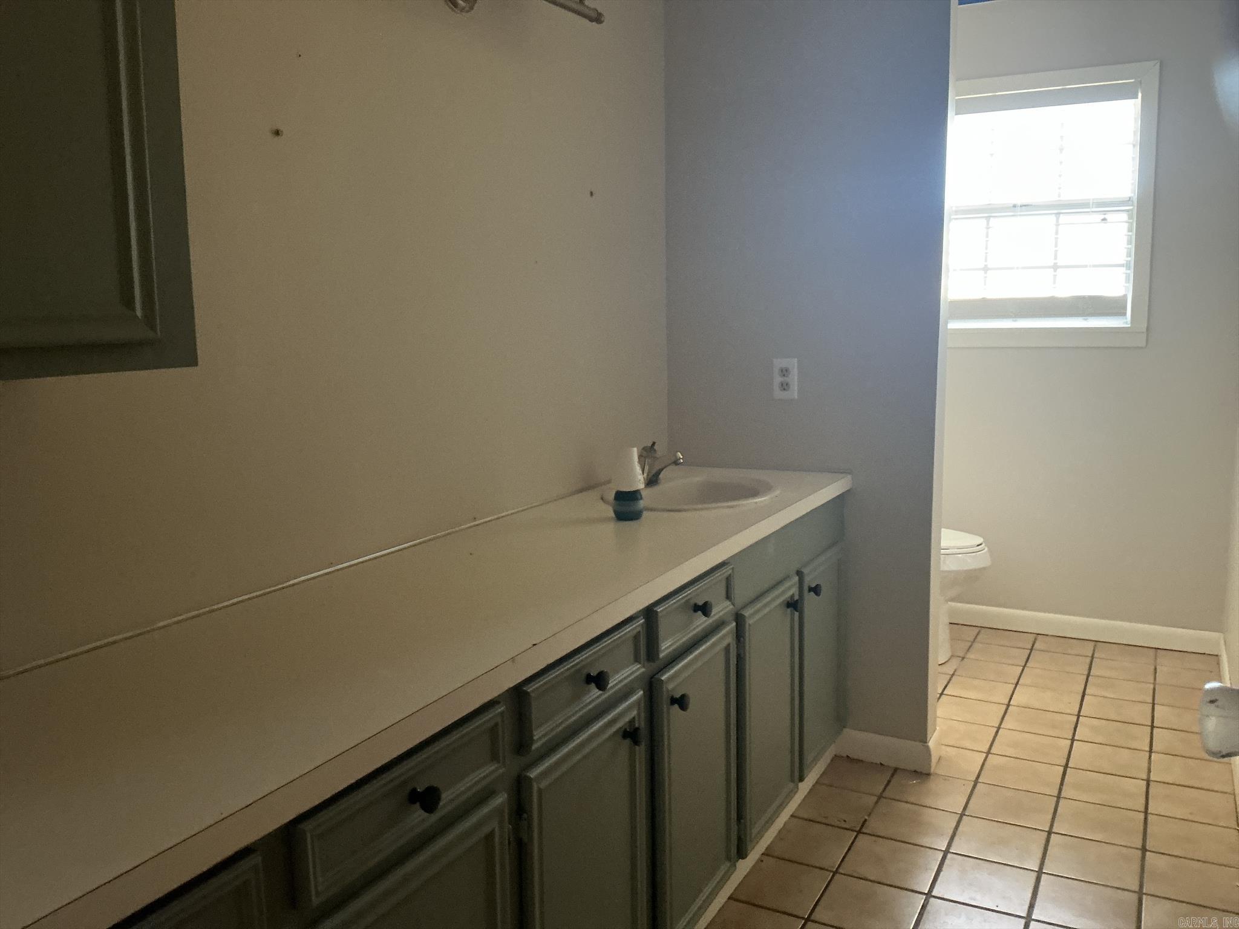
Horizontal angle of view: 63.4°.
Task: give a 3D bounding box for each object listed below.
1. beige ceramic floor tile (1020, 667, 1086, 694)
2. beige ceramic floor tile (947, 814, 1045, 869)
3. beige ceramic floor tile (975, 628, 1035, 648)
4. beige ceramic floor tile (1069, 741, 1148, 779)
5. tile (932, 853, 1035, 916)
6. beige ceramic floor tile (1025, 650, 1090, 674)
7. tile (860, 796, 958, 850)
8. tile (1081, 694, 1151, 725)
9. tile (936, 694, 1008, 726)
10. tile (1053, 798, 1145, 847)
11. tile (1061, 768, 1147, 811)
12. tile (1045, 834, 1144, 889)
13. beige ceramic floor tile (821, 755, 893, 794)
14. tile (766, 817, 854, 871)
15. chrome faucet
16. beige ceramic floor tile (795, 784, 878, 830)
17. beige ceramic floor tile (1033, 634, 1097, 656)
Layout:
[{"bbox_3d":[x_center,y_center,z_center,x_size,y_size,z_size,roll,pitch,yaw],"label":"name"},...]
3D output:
[{"bbox_3d":[1.504,0.752,3.477,0.199,0.009,0.199,3,9,29],"label":"beige ceramic floor tile"},{"bbox_3d":[0.928,0.928,2.450,0.200,0.010,0.195,3,10,29],"label":"beige ceramic floor tile"},{"bbox_3d":[1.517,0.688,3.926,0.199,0.009,0.199,3,9,29],"label":"beige ceramic floor tile"},{"bbox_3d":[1.400,0.849,2.864,0.200,0.010,0.195,3,10,29],"label":"beige ceramic floor tile"},{"bbox_3d":[0.816,0.940,2.235,0.196,0.010,0.198,3,9,29],"label":"tile"},{"bbox_3d":[1.609,0.727,3.662,0.196,0.010,0.198,3,9,29],"label":"beige ceramic floor tile"},{"bbox_3d":[0.739,0.910,2.529,0.199,0.009,0.199,3,9,29],"label":"tile"},{"bbox_3d":[1.591,0.790,3.206,0.196,0.010,0.198,3,9,29],"label":"tile"},{"bbox_3d":[1.132,0.801,3.237,0.200,0.010,0.195,3,10,29],"label":"tile"},{"bbox_3d":[1.212,0.911,2.532,0.199,0.010,0.198,3,10,29],"label":"tile"},{"bbox_3d":[1.304,0.878,2.692,0.200,0.010,0.195,3,10,29],"label":"tile"},{"bbox_3d":[1.111,0.937,2.349,0.200,0.010,0.195,3,10,29],"label":"tile"},{"bbox_3d":[0.669,0.881,2.830,0.185,0.010,0.198,3,10,29],"label":"beige ceramic floor tile"},{"bbox_3d":[0.461,0.920,2.429,0.182,0.010,0.198,3,9,29],"label":"tile"},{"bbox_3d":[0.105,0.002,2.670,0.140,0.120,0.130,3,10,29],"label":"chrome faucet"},{"bbox_3d":[0.560,0.893,2.608,0.182,0.010,0.198,3,9,29],"label":"beige ceramic floor tile"},{"bbox_3d":[1.699,0.696,3.826,0.199,0.009,0.199,3,9,29],"label":"beige ceramic floor tile"}]

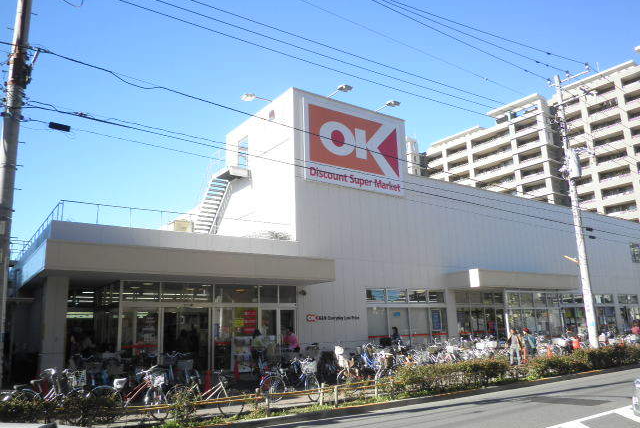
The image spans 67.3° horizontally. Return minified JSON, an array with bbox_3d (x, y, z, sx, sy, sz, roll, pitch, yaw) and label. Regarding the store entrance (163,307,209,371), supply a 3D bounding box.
[{"bbox_3d":[-5.061,4.691,18.143,1.804,2.360,0.250,7,-16,-35],"label":"store entrance"}]

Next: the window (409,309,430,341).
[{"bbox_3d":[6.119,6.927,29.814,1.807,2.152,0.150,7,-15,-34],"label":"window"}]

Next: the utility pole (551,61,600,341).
[{"bbox_3d":[11.303,-0.199,20.614,0.650,13.069,1.700,7,-15,-34],"label":"utility pole"}]

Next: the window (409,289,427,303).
[{"bbox_3d":[5.267,4.426,25.796,1.463,0.689,0.120,7,-16,-35],"label":"window"}]

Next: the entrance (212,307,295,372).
[{"bbox_3d":[-3.115,5.943,23.384,4.498,2.786,0.200,7,-15,-34],"label":"entrance"}]

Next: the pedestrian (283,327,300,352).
[{"bbox_3d":[-1.032,4.954,17.622,0.500,1.580,0.500,10,-17,-41],"label":"pedestrian"}]

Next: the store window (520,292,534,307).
[{"bbox_3d":[15.395,6.359,35.756,1.749,1.026,0.150,7,-15,-34],"label":"store window"}]

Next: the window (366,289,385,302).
[{"bbox_3d":[3.263,4.818,28.244,1.444,0.811,0.150,7,-15,-34],"label":"window"}]

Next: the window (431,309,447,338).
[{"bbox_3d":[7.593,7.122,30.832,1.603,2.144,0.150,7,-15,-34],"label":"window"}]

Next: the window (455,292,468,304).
[{"bbox_3d":[9.636,5.735,32.626,1.408,0.803,0.150,7,-15,-34],"label":"window"}]

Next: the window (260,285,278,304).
[{"bbox_3d":[-2.149,3.444,20.598,0.858,0.754,0.120,7,-16,-35],"label":"window"}]

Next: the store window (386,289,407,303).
[{"bbox_3d":[4.651,4.982,29.207,1.628,0.839,0.150,7,-15,-34],"label":"store window"}]

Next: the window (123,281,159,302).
[{"bbox_3d":[-6.525,2.844,17.535,1.296,0.757,0.120,7,-16,-35],"label":"window"}]

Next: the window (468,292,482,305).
[{"bbox_3d":[9.249,5.007,28.574,1.324,0.675,0.120,7,-16,-35],"label":"window"}]

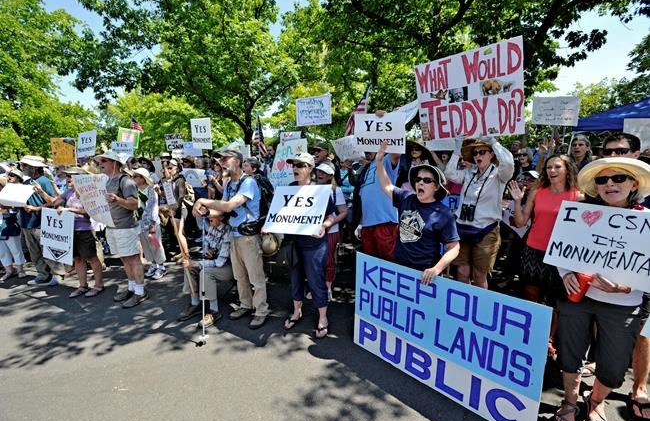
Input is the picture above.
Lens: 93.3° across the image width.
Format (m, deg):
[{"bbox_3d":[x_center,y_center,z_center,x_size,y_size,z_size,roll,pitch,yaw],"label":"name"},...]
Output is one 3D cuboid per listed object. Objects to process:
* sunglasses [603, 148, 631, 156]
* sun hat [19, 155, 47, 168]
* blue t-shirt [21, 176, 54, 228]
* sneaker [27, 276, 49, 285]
[{"bbox_3d":[1.987,-0.391,2.070,0.150,0.050,0.145,-4,9,-20],"label":"sunglasses"},{"bbox_3d":[-4.010,-0.674,4.220,0.310,0.150,0.340,5,4,32],"label":"sun hat"},{"bbox_3d":[-4.051,-0.106,4.330,0.470,0.700,0.300,4,10,28],"label":"blue t-shirt"},{"bbox_3d":[-3.959,0.953,4.226,0.285,0.105,0.105,-2,11,-7],"label":"sneaker"}]

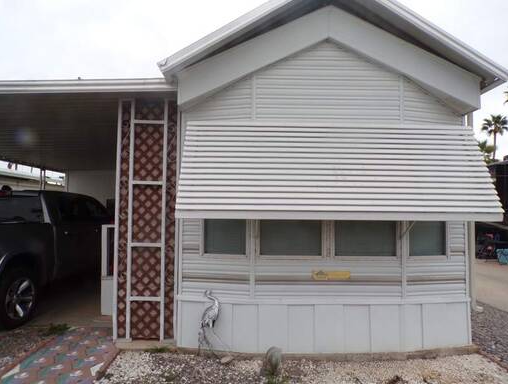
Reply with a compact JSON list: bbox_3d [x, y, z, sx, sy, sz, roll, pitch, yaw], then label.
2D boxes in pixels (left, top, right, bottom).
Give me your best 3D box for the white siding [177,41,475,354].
[{"bbox_3d":[0.885,0.033,4.292,3.592,3.692,0.280,0,-3,-1],"label":"white siding"}]

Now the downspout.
[{"bbox_3d":[2.851,0.169,4.607,0.110,2.749,0.080,0,-3,-1],"label":"downspout"}]

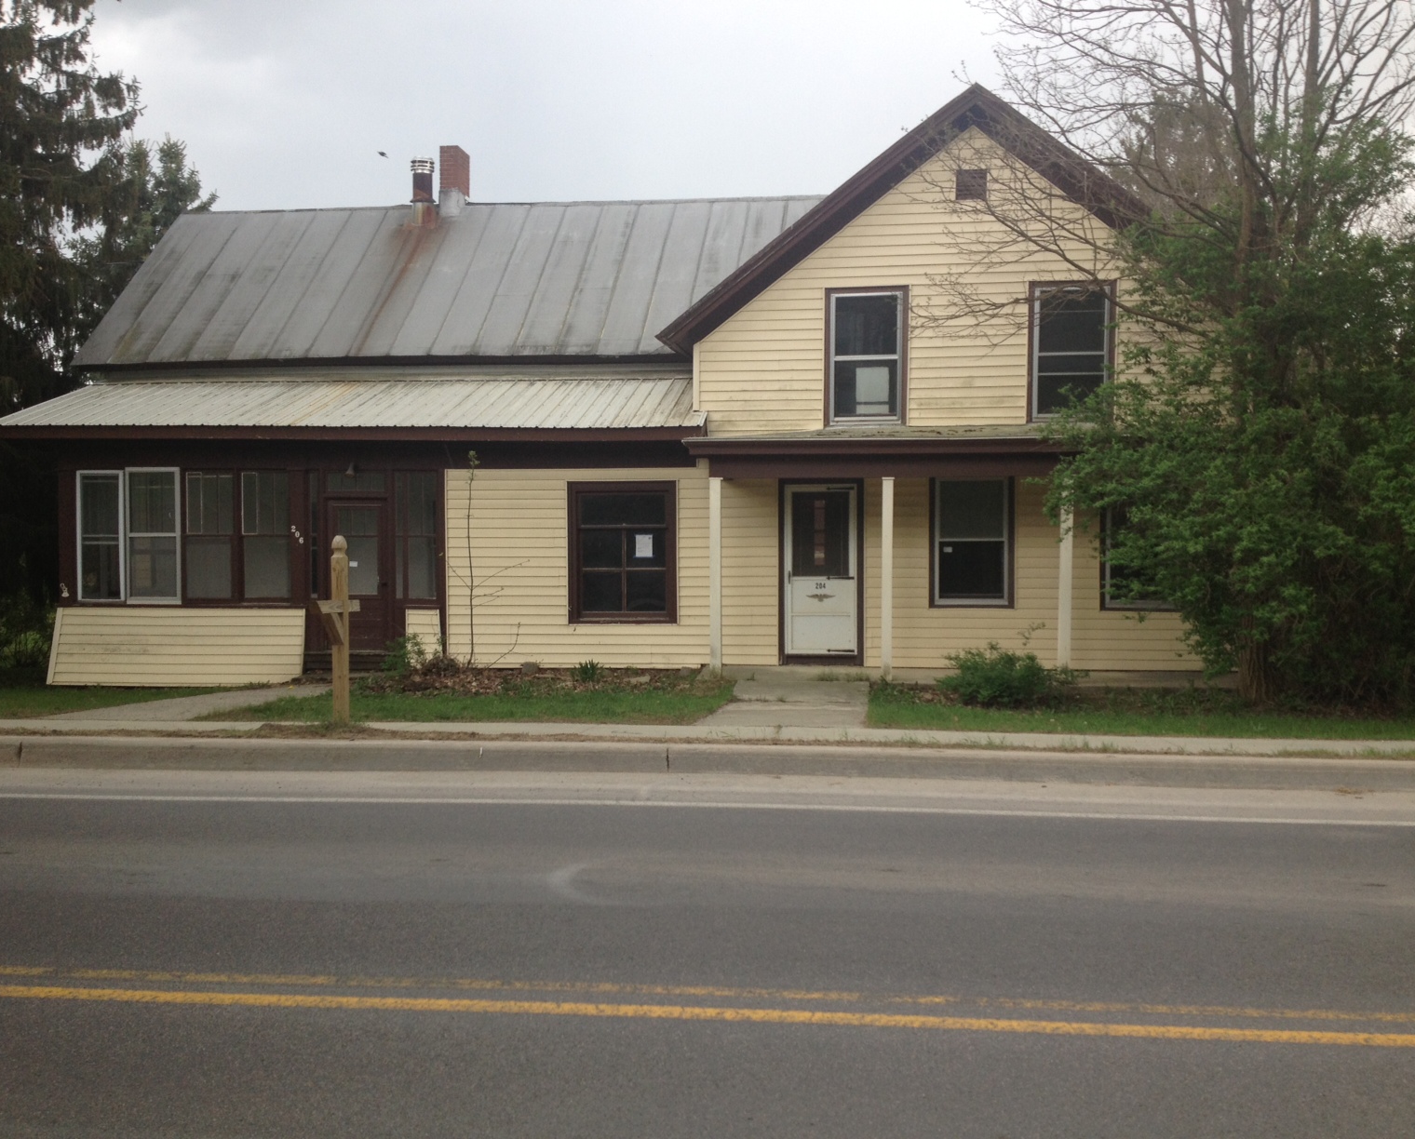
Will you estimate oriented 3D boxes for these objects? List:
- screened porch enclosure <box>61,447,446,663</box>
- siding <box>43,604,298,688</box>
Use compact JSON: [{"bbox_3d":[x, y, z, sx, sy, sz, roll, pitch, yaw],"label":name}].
[{"bbox_3d":[-5.610,-0.194,20.031,5.047,2.724,1.930,0,2,7],"label":"screened porch enclosure"},{"bbox_3d":[-6.633,0.970,19.172,3.249,0.984,0.320,0,2,7],"label":"siding"}]

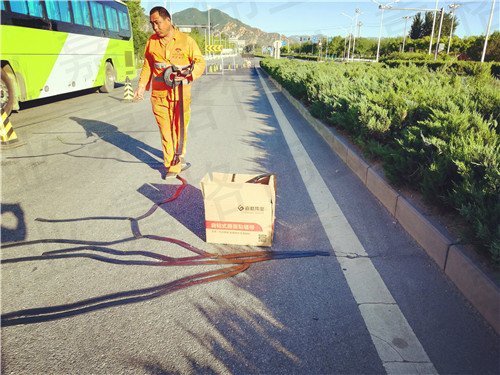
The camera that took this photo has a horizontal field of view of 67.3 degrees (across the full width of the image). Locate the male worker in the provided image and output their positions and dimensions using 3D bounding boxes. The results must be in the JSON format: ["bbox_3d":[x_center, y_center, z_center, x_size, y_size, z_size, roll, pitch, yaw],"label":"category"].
[{"bbox_3d":[-0.830,-0.966,3.956,0.680,1.700,0.480,7,21,19],"label":"male worker"}]

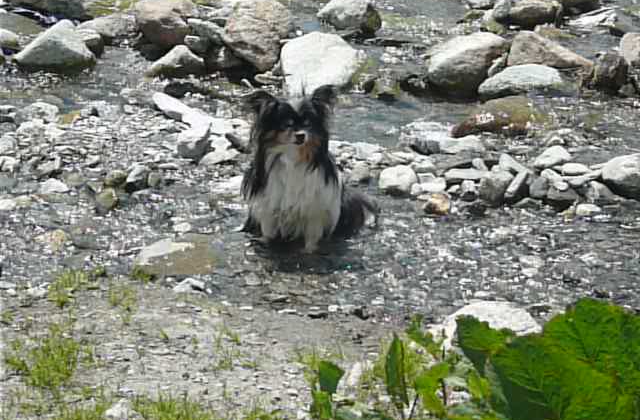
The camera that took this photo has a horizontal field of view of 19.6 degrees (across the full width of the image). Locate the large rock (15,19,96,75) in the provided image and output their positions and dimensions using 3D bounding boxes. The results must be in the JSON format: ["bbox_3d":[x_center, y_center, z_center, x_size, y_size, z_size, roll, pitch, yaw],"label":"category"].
[{"bbox_3d":[-1.089,-0.673,7.615,0.338,0.213,0.236,0,17,0],"label":"large rock"}]

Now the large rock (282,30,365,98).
[{"bbox_3d":[0.007,-0.438,5.581,0.255,0.188,0.230,0,18,0],"label":"large rock"}]

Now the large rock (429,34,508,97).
[{"bbox_3d":[0.448,-0.442,5.610,0.250,0.175,0.213,0,18,0],"label":"large rock"}]

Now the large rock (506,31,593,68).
[{"bbox_3d":[0.739,-0.517,5.952,0.278,0.102,0.195,0,18,0],"label":"large rock"}]

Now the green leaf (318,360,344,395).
[{"bbox_3d":[0.021,0.299,3.300,0.046,0.060,0.030,0,18,0],"label":"green leaf"}]

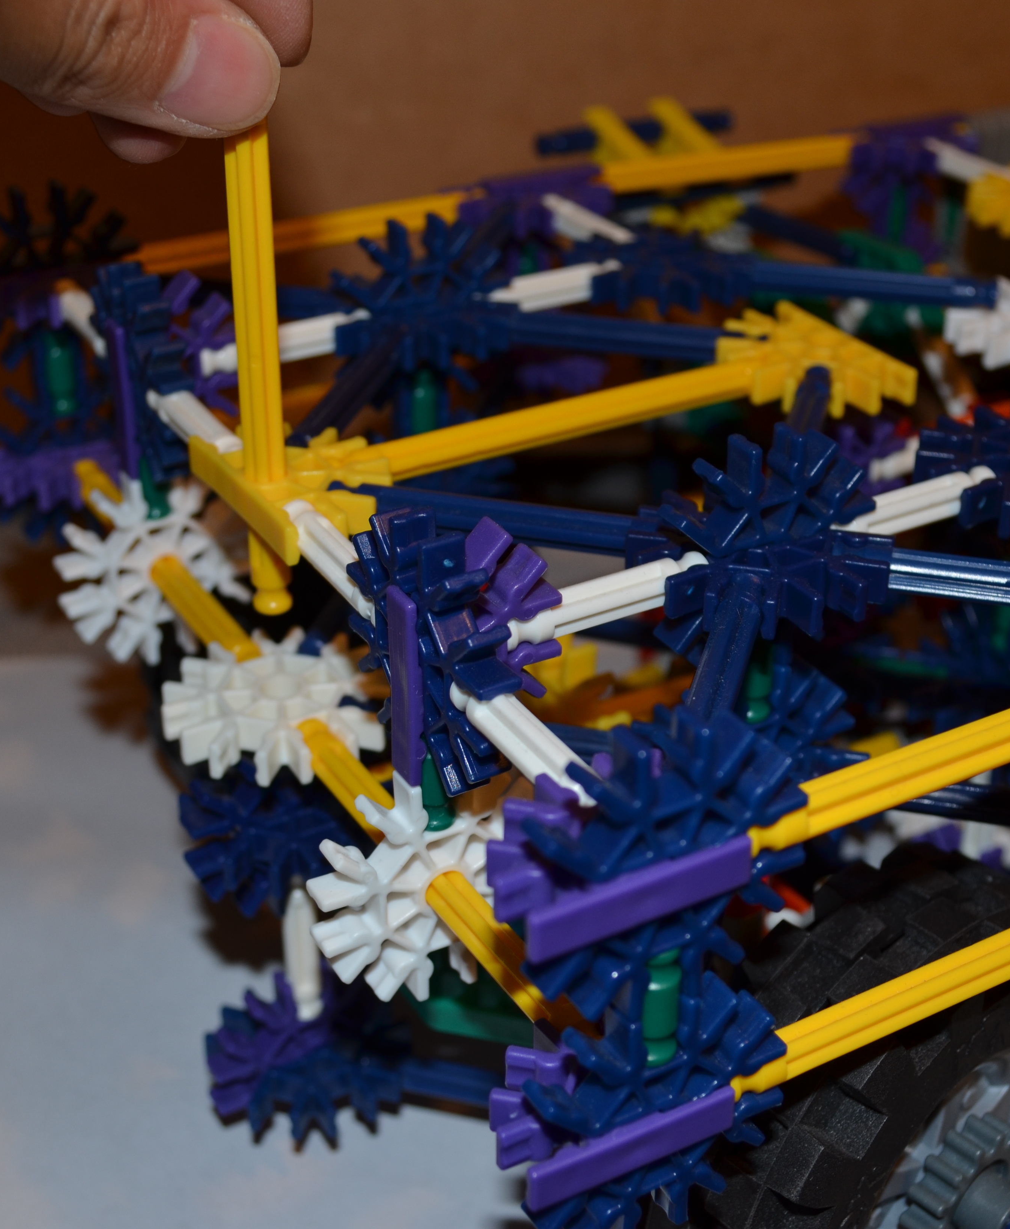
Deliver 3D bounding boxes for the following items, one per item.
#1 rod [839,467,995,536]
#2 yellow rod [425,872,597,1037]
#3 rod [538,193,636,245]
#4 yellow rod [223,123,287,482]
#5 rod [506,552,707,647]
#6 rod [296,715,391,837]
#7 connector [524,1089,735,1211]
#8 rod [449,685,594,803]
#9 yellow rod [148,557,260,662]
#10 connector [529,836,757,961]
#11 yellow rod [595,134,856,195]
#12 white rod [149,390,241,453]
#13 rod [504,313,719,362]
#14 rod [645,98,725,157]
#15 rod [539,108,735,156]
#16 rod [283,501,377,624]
[{"bbox_3d":[0.060,-0.016,0.295,0.032,0.006,0.006,-16,33,-26],"label":"rod"},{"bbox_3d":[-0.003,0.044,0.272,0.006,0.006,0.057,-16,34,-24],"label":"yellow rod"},{"bbox_3d":[0.017,-0.079,0.410,0.006,0.006,0.033,-18,35,-28],"label":"rod"},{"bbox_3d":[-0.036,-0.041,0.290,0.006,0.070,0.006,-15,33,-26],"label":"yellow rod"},{"bbox_3d":[0.014,-0.002,0.273,0.032,0.006,0.006,-18,34,-25],"label":"rod"},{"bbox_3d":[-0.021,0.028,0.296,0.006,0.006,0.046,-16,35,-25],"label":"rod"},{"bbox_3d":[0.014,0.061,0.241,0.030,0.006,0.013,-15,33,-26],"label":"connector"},{"bbox_3d":[0.003,0.017,0.243,0.006,0.006,0.033,-16,34,-27],"label":"rod"},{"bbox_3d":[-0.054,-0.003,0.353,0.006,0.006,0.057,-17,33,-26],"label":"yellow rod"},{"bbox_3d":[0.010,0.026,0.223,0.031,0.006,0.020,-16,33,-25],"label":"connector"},{"bbox_3d":[0.051,-0.101,0.449,0.085,0.006,0.006,-13,32,-26],"label":"yellow rod"},{"bbox_3d":[-0.050,-0.031,0.322,0.006,0.006,0.032,-19,33,-28],"label":"white rod"},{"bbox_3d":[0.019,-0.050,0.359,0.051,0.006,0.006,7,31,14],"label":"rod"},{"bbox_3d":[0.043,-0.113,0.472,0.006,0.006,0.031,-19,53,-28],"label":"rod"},{"bbox_3d":[0.030,-0.113,0.471,0.054,0.006,0.006,-15,33,-26],"label":"rod"},{"bbox_3d":[-0.024,-0.008,0.282,0.006,0.006,0.032,-14,34,-22],"label":"rod"}]

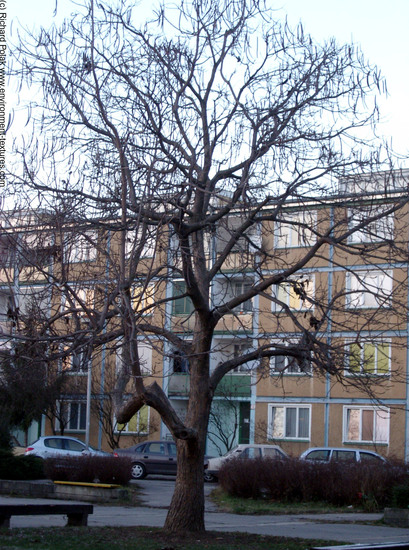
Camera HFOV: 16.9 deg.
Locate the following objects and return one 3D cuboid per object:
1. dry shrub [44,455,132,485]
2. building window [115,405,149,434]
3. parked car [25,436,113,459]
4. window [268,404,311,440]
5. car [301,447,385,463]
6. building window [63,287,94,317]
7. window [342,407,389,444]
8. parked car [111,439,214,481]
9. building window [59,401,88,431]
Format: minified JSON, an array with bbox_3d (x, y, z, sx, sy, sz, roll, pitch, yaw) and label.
[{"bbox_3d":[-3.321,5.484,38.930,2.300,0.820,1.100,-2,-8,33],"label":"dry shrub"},{"bbox_3d":[-3.462,6.728,65.038,2.250,1.530,0.200,-3,-8,39],"label":"building window"},{"bbox_3d":[-4.918,6.973,53.153,3.830,1.430,1.660,2,-6,5],"label":"parked car"},{"bbox_3d":[3.643,6.329,59.207,2.250,1.530,0.200,-3,-8,39],"label":"window"},{"bbox_3d":[5.286,6.578,46.354,4.250,1.430,1.660,2,-6,5],"label":"car"},{"bbox_3d":[-6.268,1.327,68.143,2.250,1.530,0.200,-3,-8,39],"label":"building window"},{"bbox_3d":[6.647,6.160,56.741,2.250,1.530,0.200,-3,-8,39],"label":"window"},{"bbox_3d":[-1.041,6.802,50.253,4.380,1.400,1.700,2,-6,5],"label":"parked car"},{"bbox_3d":[-6.496,6.899,67.530,2.250,1.530,0.200,-3,-8,39],"label":"building window"}]

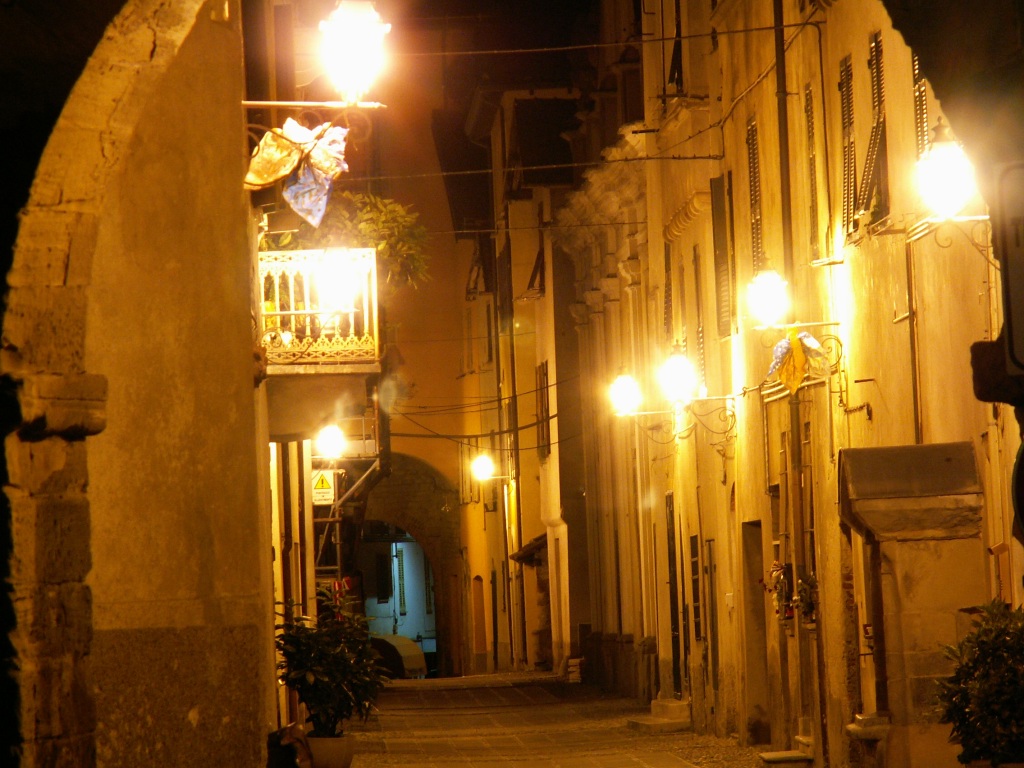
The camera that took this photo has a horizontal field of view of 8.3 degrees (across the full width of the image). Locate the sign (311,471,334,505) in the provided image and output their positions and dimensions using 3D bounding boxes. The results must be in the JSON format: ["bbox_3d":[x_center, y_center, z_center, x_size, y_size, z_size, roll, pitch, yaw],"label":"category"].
[{"bbox_3d":[-3.168,1.740,118.000,0.370,0.575,0.030,-2,-2,-2],"label":"sign"}]

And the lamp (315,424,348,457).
[{"bbox_3d":[-3.000,0.956,117.000,0.440,0.620,0.440,-2,-2,-2],"label":"lamp"}]

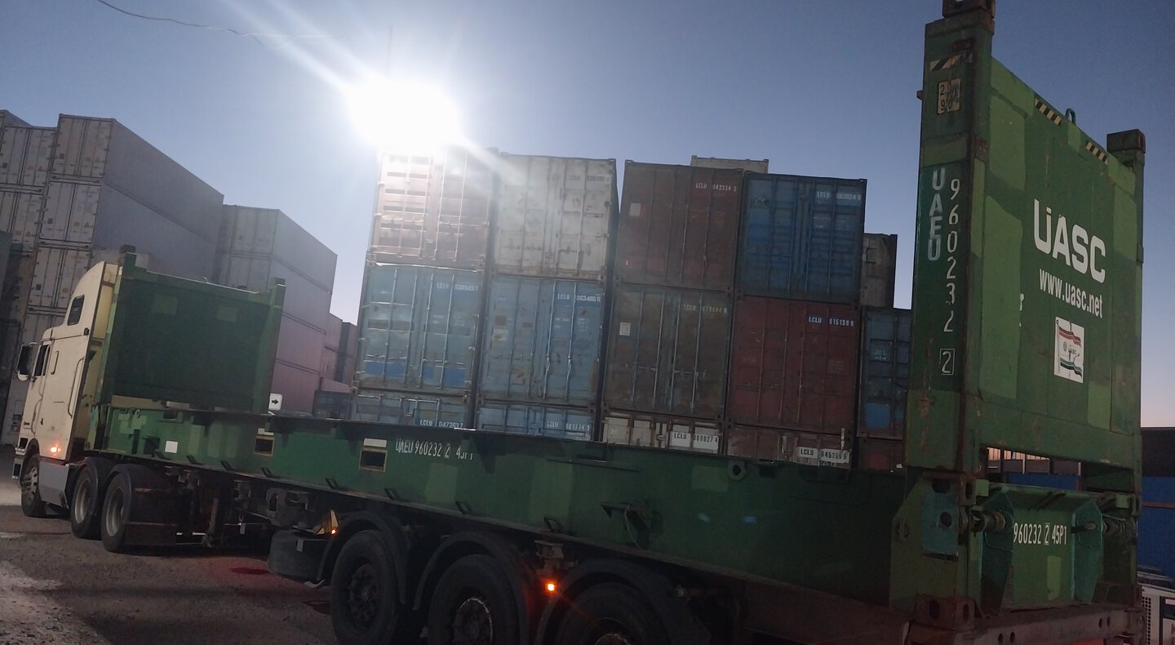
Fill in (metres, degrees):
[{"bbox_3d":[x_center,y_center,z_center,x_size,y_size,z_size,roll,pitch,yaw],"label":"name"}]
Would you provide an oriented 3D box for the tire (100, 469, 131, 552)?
[{"bbox_3d":[-5.852,2.377,11.188,0.290,1.044,1.044,13,-11,-44],"label":"tire"}]

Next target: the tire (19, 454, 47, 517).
[{"bbox_3d":[-8.779,2.609,14.136,0.300,1.030,1.030,13,-11,-44],"label":"tire"}]

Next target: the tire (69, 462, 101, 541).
[{"bbox_3d":[-6.774,2.435,12.118,0.290,1.036,1.036,13,-11,-44],"label":"tire"}]

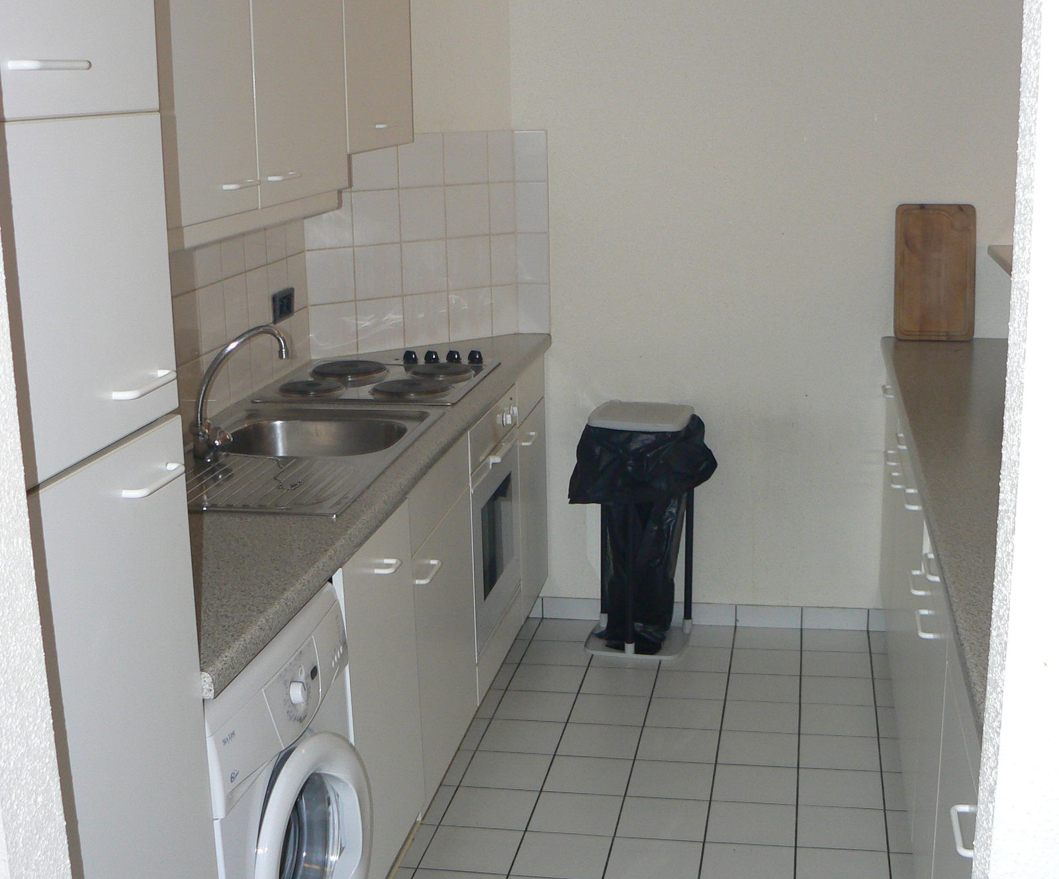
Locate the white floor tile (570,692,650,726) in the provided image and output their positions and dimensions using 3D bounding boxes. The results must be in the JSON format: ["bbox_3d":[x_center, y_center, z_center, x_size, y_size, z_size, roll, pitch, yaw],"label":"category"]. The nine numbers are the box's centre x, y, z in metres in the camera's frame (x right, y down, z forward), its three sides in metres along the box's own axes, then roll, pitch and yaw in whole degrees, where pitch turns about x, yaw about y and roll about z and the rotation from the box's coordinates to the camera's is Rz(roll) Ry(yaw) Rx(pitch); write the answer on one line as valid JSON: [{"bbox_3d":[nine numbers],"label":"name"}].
[{"bbox_3d":[0.217,0.727,3.912,0.198,0.010,0.198,1,13,10],"label":"white floor tile"}]

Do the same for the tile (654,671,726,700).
[{"bbox_3d":[0.452,0.693,4.111,0.197,0.010,0.197,1,13,11],"label":"tile"}]

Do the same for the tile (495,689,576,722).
[{"bbox_3d":[0.022,0.725,3.964,0.198,0.010,0.198,1,13,11],"label":"tile"}]

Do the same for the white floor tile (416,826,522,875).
[{"bbox_3d":[-0.121,0.893,3.185,0.200,0.010,0.200,1,13,10],"label":"white floor tile"}]

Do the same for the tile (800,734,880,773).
[{"bbox_3d":[0.762,0.777,3.615,0.198,0.010,0.198,1,13,10],"label":"tile"}]

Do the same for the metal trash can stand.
[{"bbox_3d":[0.332,0.259,4.332,0.410,0.720,0.300,2,14,15],"label":"metal trash can stand"}]

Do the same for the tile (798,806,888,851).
[{"bbox_3d":[0.688,0.862,3.234,0.198,0.010,0.198,1,13,10],"label":"tile"}]

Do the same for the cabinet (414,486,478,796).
[{"bbox_3d":[-0.451,0.434,3.312,0.560,0.560,0.540,1,13,10],"label":"cabinet"}]

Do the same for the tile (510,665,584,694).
[{"bbox_3d":[0.058,0.680,4.141,0.200,0.010,0.200,1,13,10],"label":"tile"}]

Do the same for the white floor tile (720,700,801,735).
[{"bbox_3d":[0.622,0.751,3.946,0.200,0.010,0.200,1,13,11],"label":"white floor tile"}]

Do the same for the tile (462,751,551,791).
[{"bbox_3d":[-0.050,0.809,3.566,0.198,0.010,0.198,1,13,10],"label":"tile"}]

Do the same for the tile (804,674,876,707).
[{"bbox_3d":[0.847,0.699,4.037,0.197,0.010,0.197,1,13,11],"label":"tile"}]

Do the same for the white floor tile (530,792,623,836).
[{"bbox_3d":[0.109,0.866,3.391,0.197,0.010,0.197,1,13,11],"label":"white floor tile"}]

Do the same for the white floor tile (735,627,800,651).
[{"bbox_3d":[0.716,0.602,4.416,0.200,0.010,0.200,1,13,10],"label":"white floor tile"}]

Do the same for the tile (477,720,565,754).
[{"bbox_3d":[-0.015,0.768,3.772,0.198,0.010,0.198,1,13,11],"label":"tile"}]

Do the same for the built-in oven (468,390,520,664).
[{"bbox_3d":[-0.356,0.198,3.966,0.550,0.595,0.595,1,13,11],"label":"built-in oven"}]

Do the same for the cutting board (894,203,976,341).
[{"bbox_3d":[1.150,-0.473,4.159,0.225,0.385,0.020,1,9,10],"label":"cutting board"}]

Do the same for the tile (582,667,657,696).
[{"bbox_3d":[0.254,0.684,4.105,0.200,0.010,0.200,1,13,10],"label":"tile"}]

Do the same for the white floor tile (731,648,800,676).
[{"bbox_3d":[0.681,0.646,4.237,0.198,0.010,0.198,1,13,11],"label":"white floor tile"}]

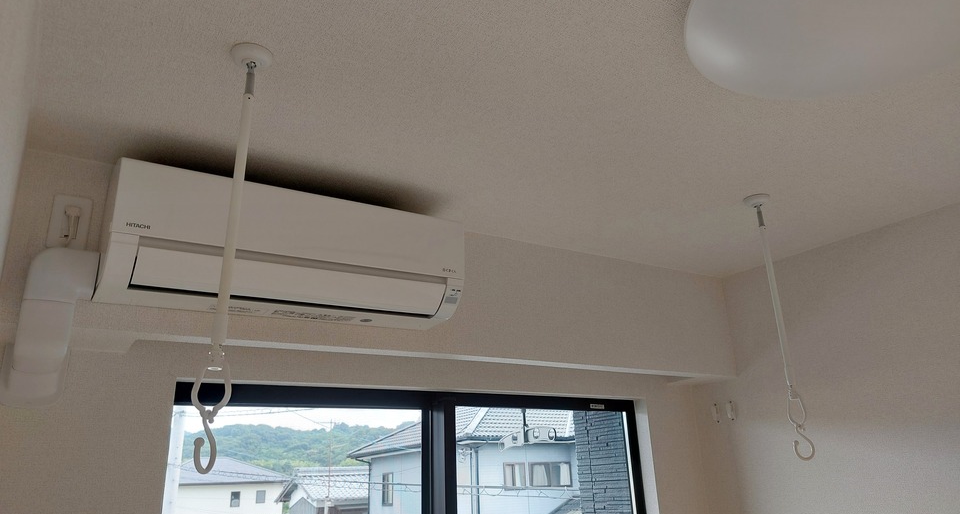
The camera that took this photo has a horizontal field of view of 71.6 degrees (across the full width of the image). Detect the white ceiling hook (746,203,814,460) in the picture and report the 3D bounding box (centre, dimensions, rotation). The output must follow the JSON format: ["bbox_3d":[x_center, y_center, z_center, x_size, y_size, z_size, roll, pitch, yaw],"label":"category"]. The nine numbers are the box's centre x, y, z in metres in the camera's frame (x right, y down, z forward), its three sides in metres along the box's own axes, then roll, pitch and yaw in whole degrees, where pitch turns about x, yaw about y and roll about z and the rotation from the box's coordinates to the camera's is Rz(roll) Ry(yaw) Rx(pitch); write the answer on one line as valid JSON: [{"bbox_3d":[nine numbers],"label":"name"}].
[{"bbox_3d":[0.760,0.164,1.692,0.070,0.674,0.070,9,-21,-30],"label":"white ceiling hook"}]

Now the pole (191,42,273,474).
[{"bbox_3d":[-0.374,-0.022,1.009,0.079,0.666,0.070,9,-21,-30],"label":"pole"}]

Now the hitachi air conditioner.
[{"bbox_3d":[-0.426,-0.009,1.554,0.783,0.269,0.210,9,-21,-30],"label":"hitachi air conditioner"}]

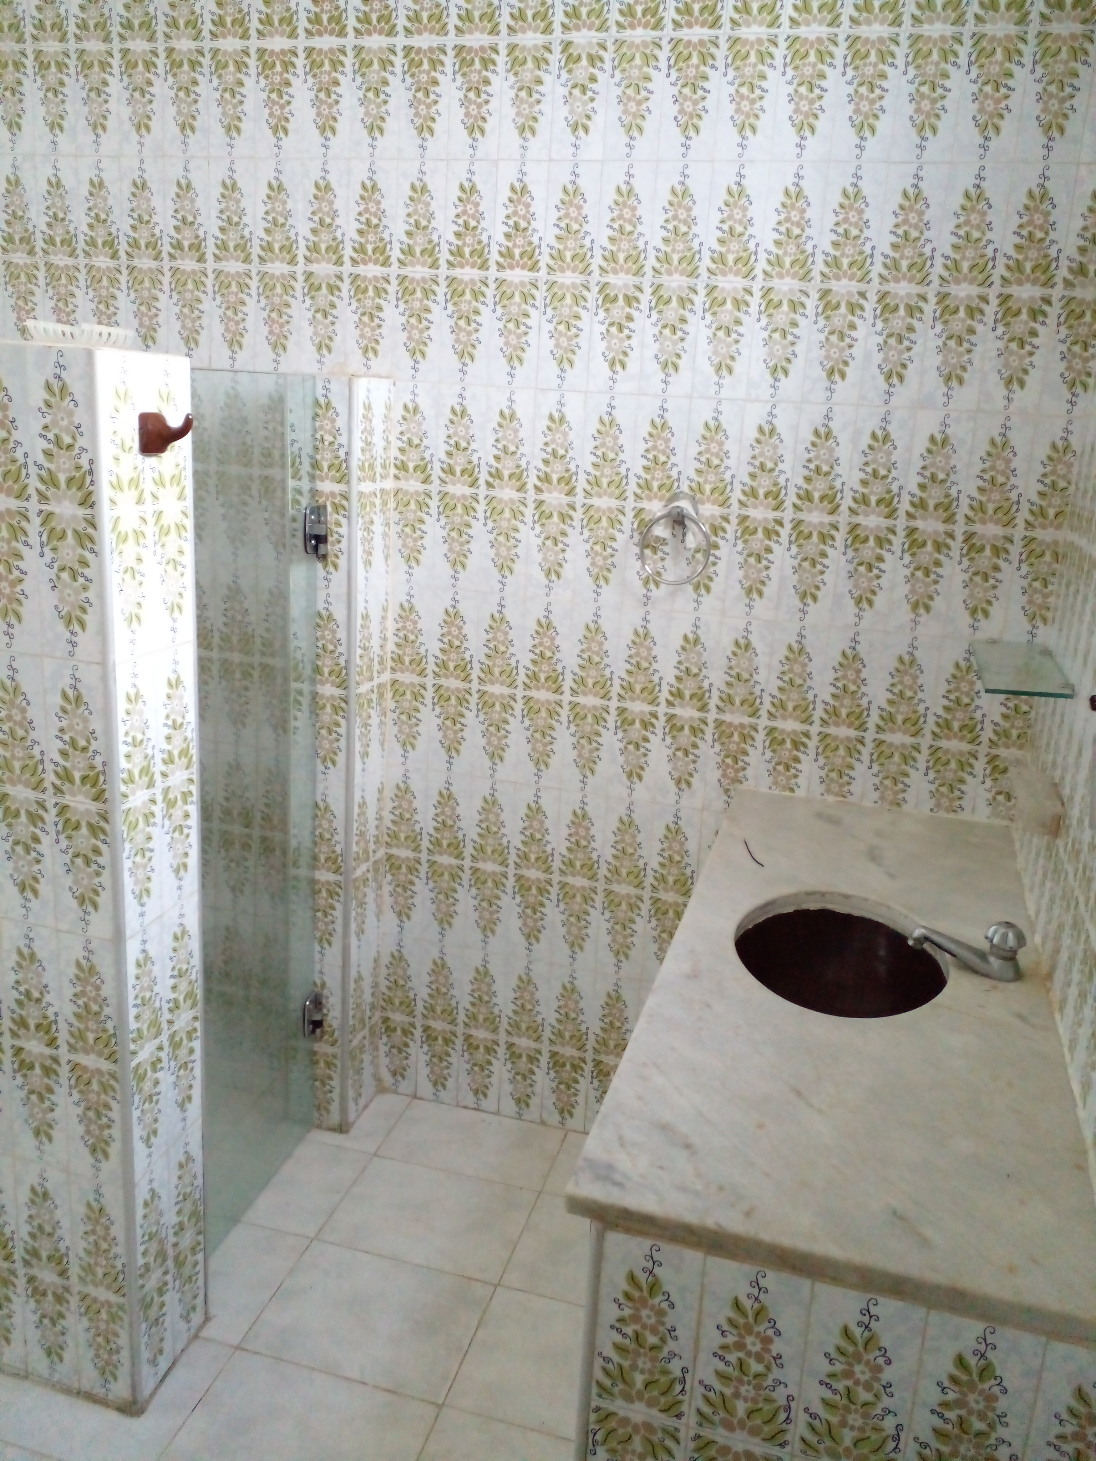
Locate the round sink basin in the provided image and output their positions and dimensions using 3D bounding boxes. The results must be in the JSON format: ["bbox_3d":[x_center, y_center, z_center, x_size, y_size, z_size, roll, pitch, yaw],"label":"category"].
[{"bbox_3d":[0.435,0.410,1.734,0.325,0.149,0.437,7,16,14],"label":"round sink basin"}]

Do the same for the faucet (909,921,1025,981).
[{"bbox_3d":[0.614,0.309,1.665,0.165,0.082,0.056,7,16,14],"label":"faucet"}]

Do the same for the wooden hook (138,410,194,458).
[{"bbox_3d":[-0.530,-0.413,1.593,0.067,0.056,0.039,7,16,14],"label":"wooden hook"}]

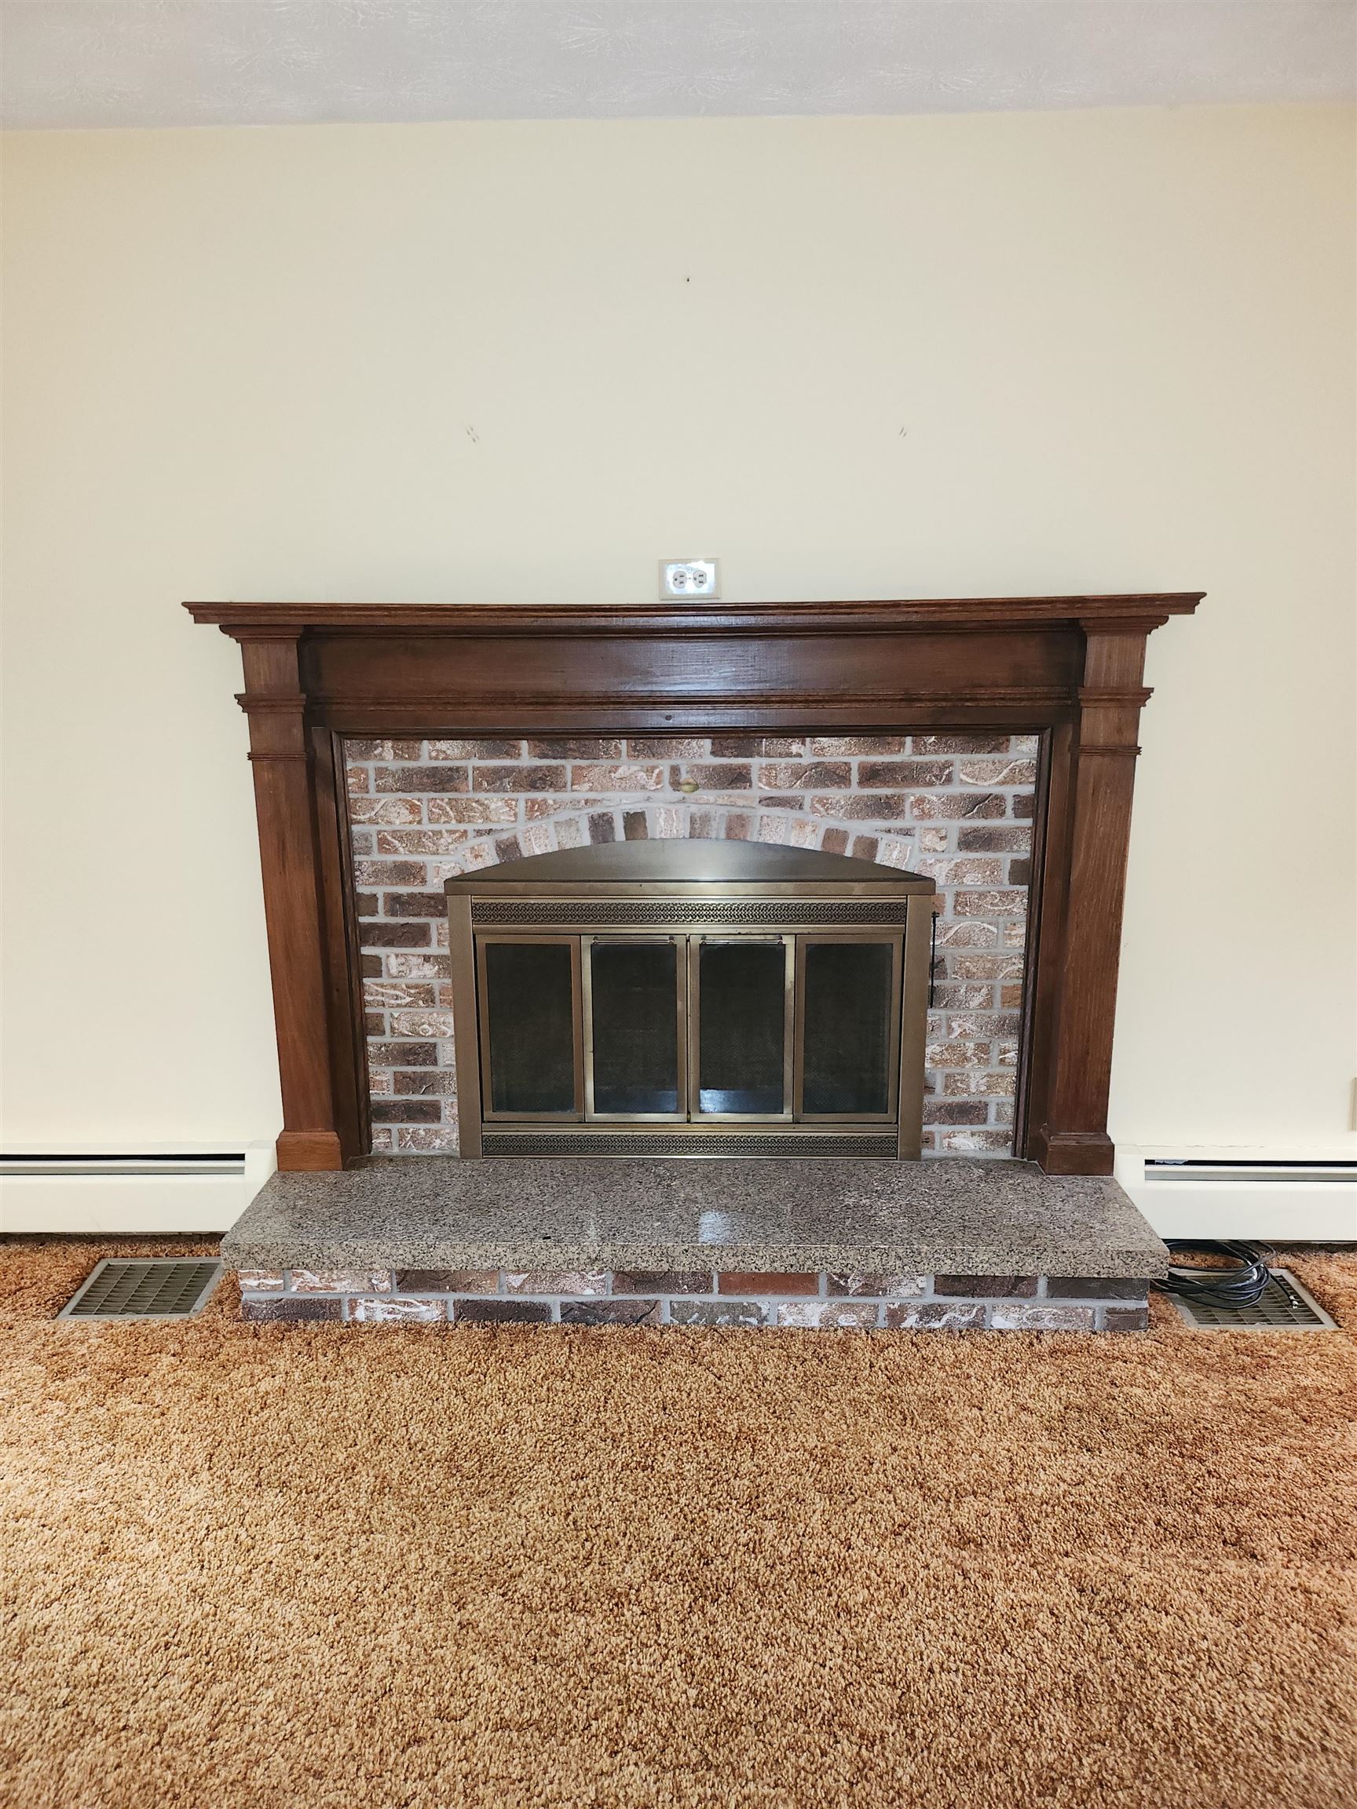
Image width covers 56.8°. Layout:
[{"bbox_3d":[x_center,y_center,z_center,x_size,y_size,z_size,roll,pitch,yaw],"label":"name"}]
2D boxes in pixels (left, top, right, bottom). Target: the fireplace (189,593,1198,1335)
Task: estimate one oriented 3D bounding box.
[{"bbox_3d":[0.022,0.106,2.475,1.914,1.379,0.435,0,13,2],"label":"fireplace"}]

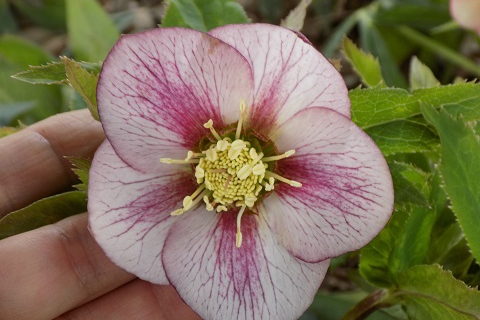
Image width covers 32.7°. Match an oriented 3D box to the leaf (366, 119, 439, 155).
[{"bbox_3d":[0.040,-0.007,0.203,0.019,0.008,0.009,-3,60,-6],"label":"leaf"}]

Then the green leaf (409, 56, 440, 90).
[{"bbox_3d":[0.054,-0.025,0.242,0.007,0.012,0.005,-22,25,14],"label":"green leaf"}]

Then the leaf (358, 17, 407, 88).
[{"bbox_3d":[0.046,-0.036,0.270,0.009,0.006,0.029,-28,69,12],"label":"leaf"}]

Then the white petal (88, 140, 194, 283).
[{"bbox_3d":[-0.020,0.011,0.188,0.030,0.034,0.009,-30,0,-15],"label":"white petal"}]

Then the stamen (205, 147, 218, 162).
[{"bbox_3d":[-0.006,-0.001,0.181,0.002,0.004,0.003,-16,43,-2],"label":"stamen"}]

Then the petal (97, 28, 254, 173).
[{"bbox_3d":[-0.016,-0.015,0.188,0.035,0.033,0.009,-49,14,0],"label":"petal"}]

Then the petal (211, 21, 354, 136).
[{"bbox_3d":[0.008,-0.017,0.188,0.035,0.030,0.009,30,16,0],"label":"petal"}]

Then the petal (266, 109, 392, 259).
[{"bbox_3d":[0.020,0.006,0.188,0.032,0.034,0.009,21,0,15],"label":"petal"}]

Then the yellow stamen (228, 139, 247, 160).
[{"bbox_3d":[-0.001,-0.002,0.179,0.004,0.005,0.004,6,36,0],"label":"yellow stamen"}]

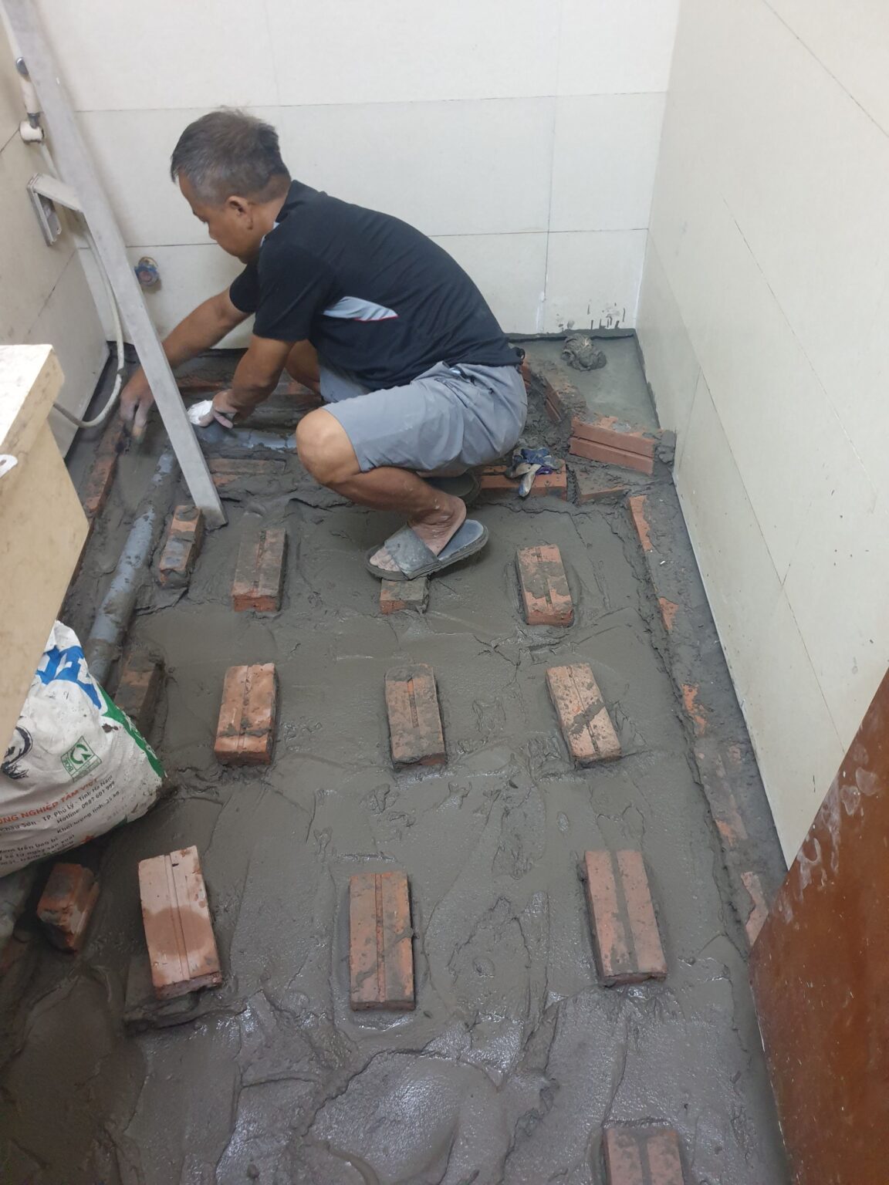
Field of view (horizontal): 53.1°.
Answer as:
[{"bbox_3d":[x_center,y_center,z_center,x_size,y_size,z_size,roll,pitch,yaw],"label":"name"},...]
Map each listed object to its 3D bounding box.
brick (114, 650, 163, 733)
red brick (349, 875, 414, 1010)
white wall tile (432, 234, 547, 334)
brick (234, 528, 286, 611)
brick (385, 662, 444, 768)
[{"bbox_3d":[-0.568,0.214,1.658,0.053,0.091,0.197,-1,47,1],"label":"brick"},{"bbox_3d":[-0.102,0.569,1.450,0.096,0.057,0.209,-5,47,-2],"label":"red brick"},{"bbox_3d":[-0.047,-0.758,2.254,0.600,0.300,0.010,-2,47,1],"label":"white wall tile"},{"bbox_3d":[-0.385,-0.048,1.877,0.091,0.053,0.197,-4,47,-1],"label":"brick"},{"bbox_3d":[-0.058,0.247,1.745,0.096,0.057,0.210,-6,47,-3],"label":"brick"}]

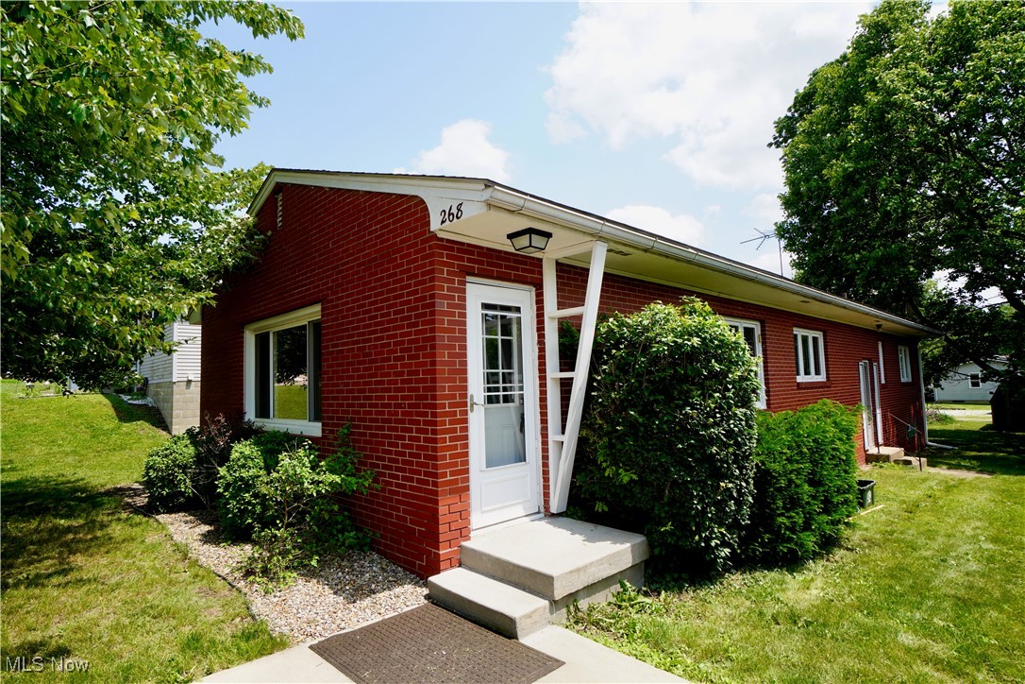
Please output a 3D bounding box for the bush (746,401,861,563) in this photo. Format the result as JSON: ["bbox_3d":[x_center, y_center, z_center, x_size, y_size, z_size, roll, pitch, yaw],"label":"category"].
[{"bbox_3d":[3.037,1.425,5.934,2.500,1.350,1.250,2,-6,-44],"label":"bush"}]

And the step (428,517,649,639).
[{"bbox_3d":[0.181,1.678,3.836,1.260,0.340,1.070,2,-6,-44],"label":"step"}]

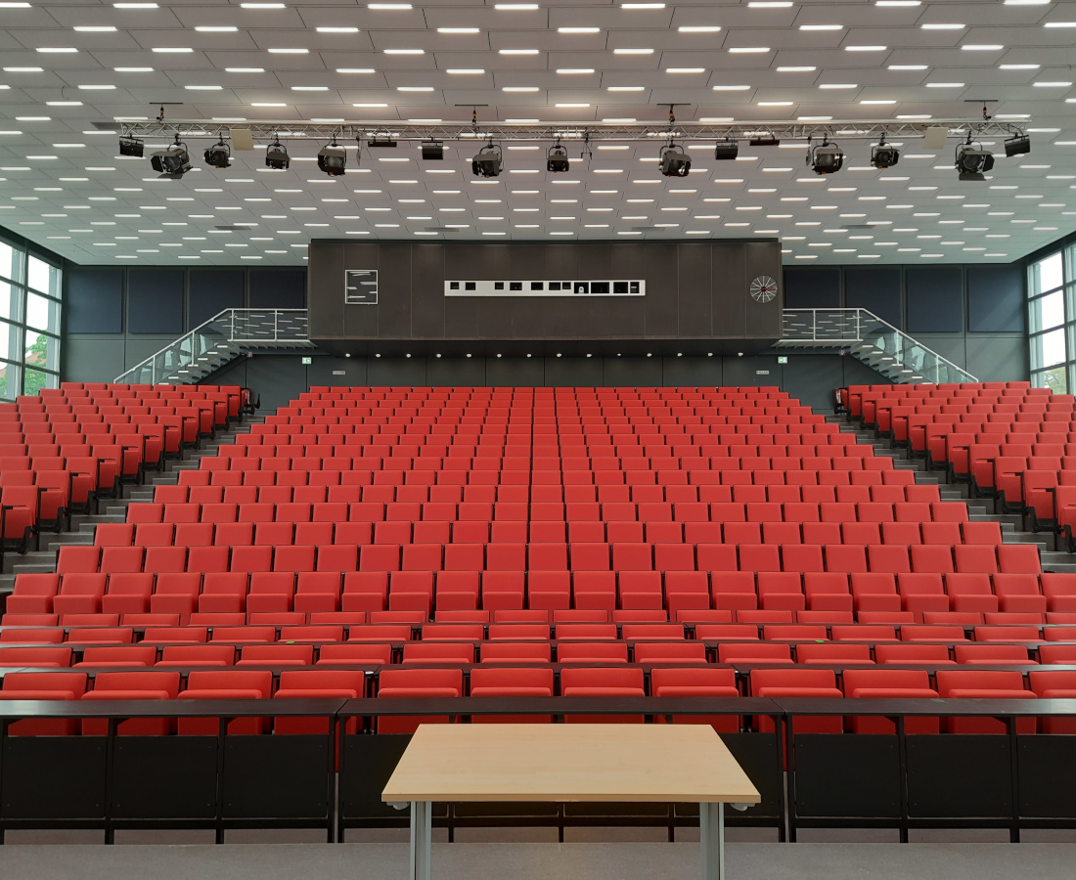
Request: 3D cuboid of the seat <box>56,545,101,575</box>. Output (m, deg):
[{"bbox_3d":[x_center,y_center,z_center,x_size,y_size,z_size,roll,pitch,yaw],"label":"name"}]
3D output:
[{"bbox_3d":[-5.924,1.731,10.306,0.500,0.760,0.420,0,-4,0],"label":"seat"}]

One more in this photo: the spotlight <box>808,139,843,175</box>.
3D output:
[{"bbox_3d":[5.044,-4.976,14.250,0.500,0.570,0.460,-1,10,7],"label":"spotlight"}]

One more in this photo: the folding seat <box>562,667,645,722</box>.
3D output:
[{"bbox_3d":[0.414,1.816,5.141,0.525,0.700,0.330,0,-4,0],"label":"folding seat"}]

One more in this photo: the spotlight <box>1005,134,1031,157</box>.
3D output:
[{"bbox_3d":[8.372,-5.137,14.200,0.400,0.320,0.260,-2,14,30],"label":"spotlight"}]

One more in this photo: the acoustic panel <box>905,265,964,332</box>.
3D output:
[{"bbox_3d":[11.968,-4.206,24.610,1.680,1.930,0.100,0,-4,0],"label":"acoustic panel"}]

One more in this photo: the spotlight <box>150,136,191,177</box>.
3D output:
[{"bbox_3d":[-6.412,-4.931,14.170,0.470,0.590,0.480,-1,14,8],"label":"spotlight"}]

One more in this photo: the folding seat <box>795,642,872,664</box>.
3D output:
[{"bbox_3d":[2.204,1.875,5.971,0.525,0.700,0.330,0,-4,2],"label":"folding seat"}]

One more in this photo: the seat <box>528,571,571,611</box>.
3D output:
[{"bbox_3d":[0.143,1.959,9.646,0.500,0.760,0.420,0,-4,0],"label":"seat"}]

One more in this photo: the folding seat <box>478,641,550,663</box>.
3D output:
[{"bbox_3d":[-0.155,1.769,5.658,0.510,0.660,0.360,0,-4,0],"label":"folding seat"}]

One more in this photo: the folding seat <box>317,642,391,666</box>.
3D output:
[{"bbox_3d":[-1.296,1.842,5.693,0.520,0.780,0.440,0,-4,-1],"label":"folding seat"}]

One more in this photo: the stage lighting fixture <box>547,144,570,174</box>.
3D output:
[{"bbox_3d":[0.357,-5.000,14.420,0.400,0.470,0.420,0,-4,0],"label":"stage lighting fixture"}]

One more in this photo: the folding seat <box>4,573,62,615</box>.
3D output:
[{"bbox_3d":[-6.203,2.003,9.962,0.525,0.700,0.330,0,-4,-4],"label":"folding seat"}]

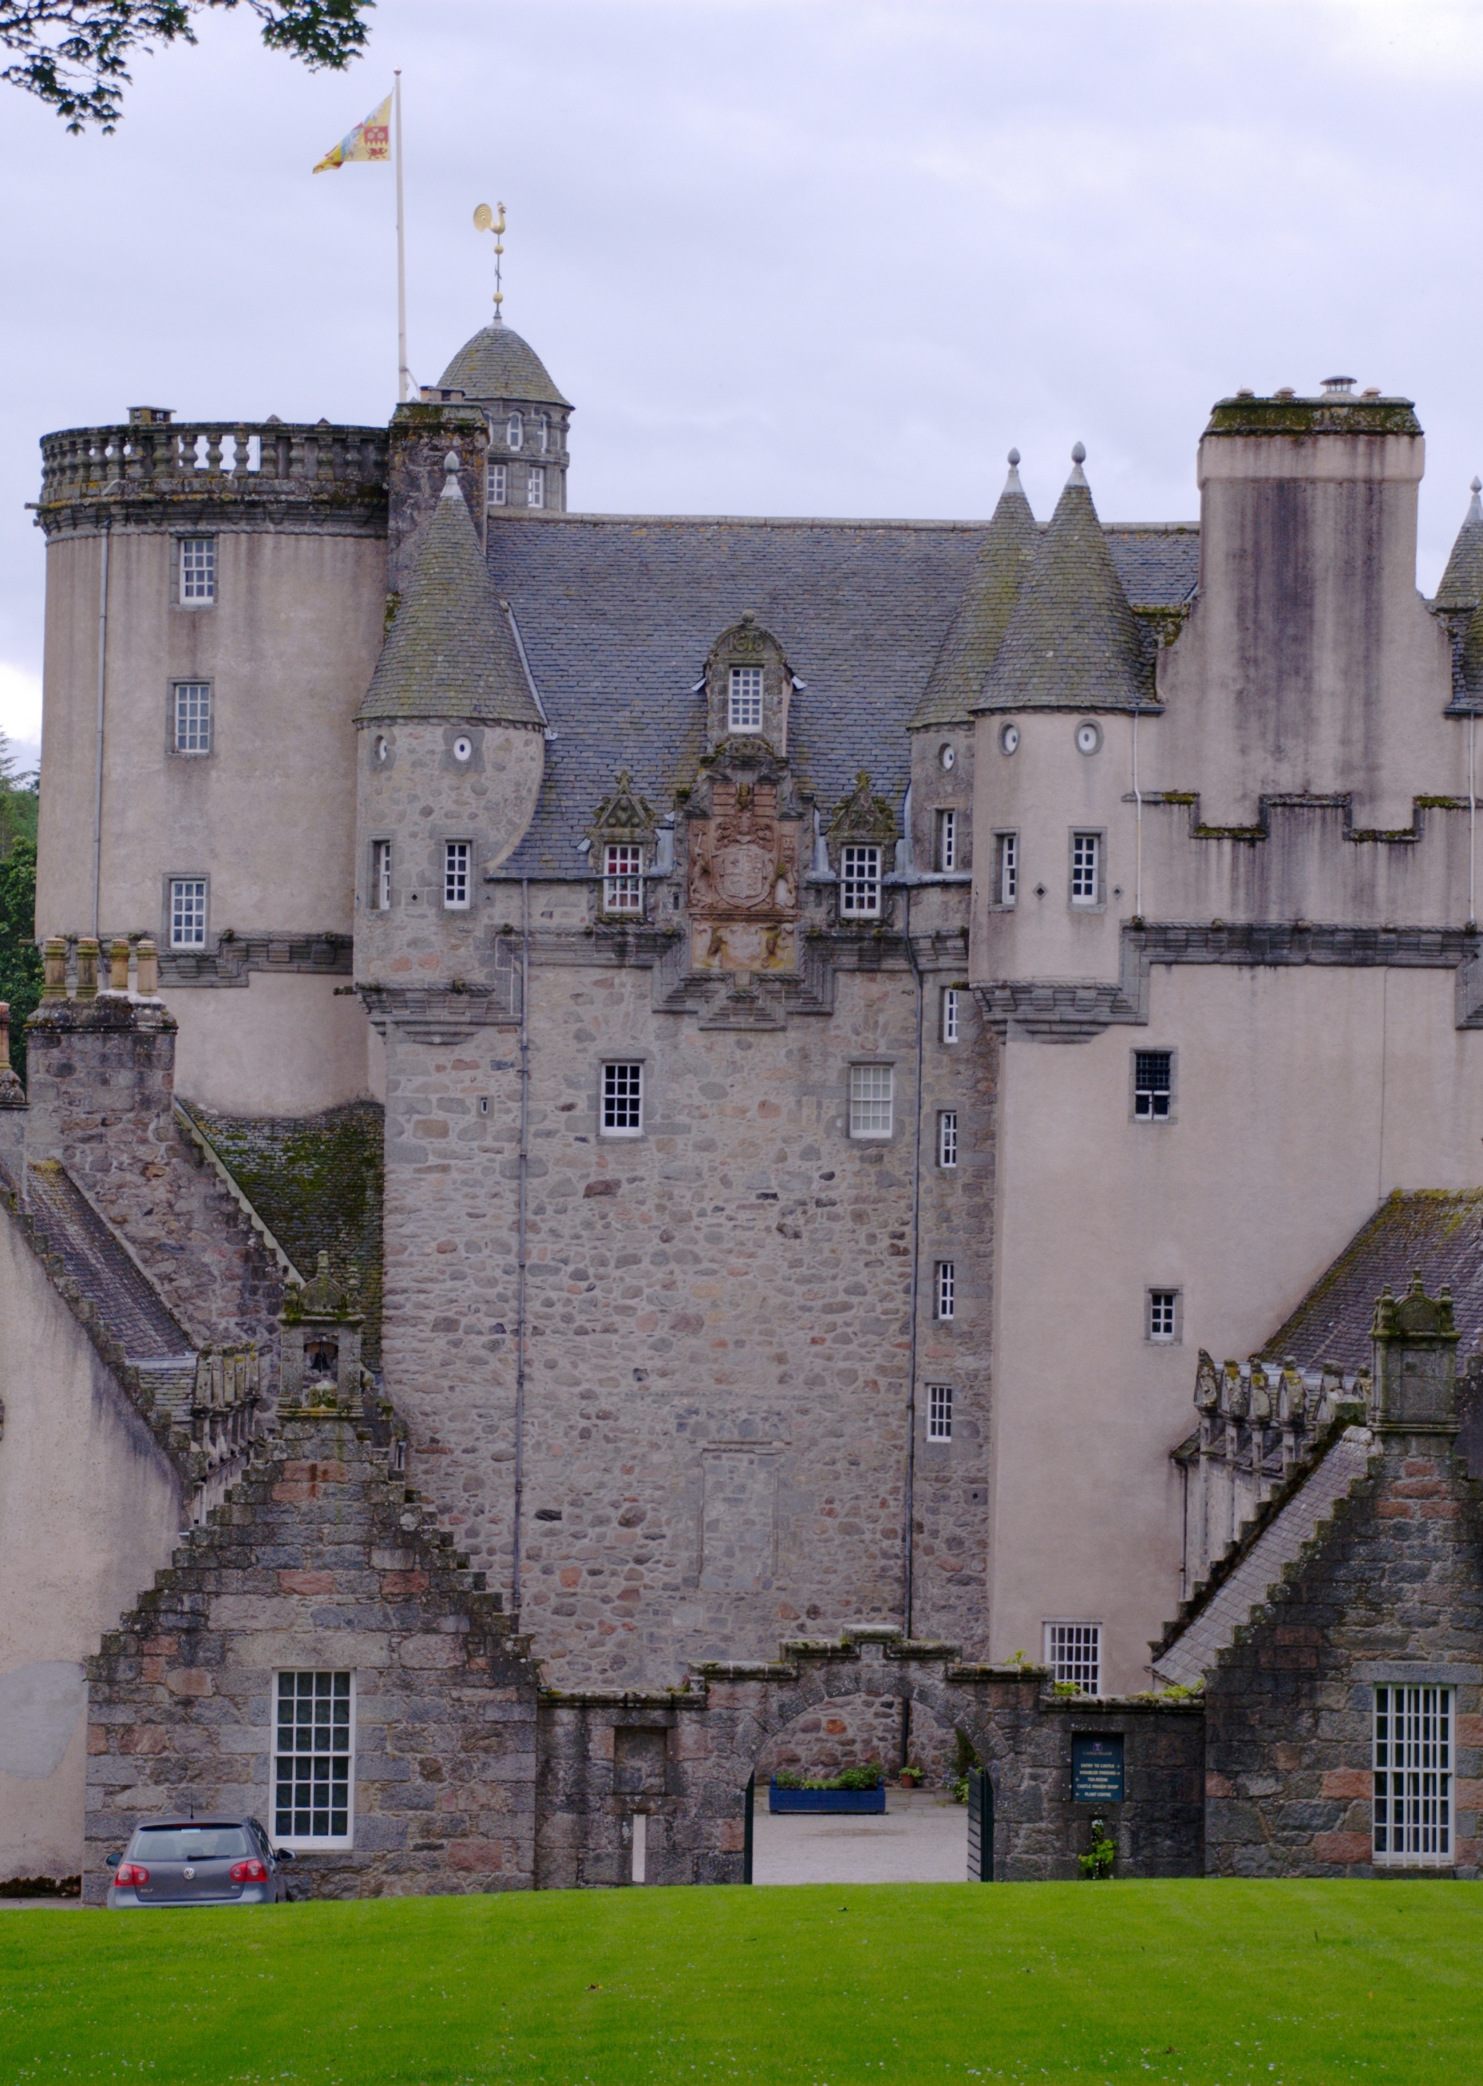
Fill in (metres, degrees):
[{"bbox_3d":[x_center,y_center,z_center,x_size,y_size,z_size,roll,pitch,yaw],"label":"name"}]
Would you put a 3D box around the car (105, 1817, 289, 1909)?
[{"bbox_3d":[-5.860,9.130,81.600,1.800,1.480,4.200,-1,-2,-1],"label":"car"}]

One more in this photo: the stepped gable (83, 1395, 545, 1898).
[{"bbox_3d":[-5.034,7.117,88.600,5.350,5.800,0.800,1,-2,-3],"label":"stepped gable"}]

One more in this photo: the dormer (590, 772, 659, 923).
[{"bbox_3d":[-1.639,-2.748,105.800,1.000,2.100,1.000,1,-2,-3],"label":"dormer"}]

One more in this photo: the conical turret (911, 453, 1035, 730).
[{"bbox_3d":[4.471,-7.421,124.000,3.400,4.550,3.400,1,-1,-4],"label":"conical turret"}]

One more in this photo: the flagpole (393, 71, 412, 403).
[{"bbox_3d":[-5.926,-13.894,131.500,0.120,6.200,0.120,-1,-1,-4],"label":"flagpole"}]

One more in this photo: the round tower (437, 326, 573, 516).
[{"bbox_3d":[-4.267,-10.961,133.500,2.650,3.700,2.650,1,-1,0],"label":"round tower"}]

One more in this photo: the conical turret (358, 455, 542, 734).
[{"bbox_3d":[-4.089,-6.361,106.000,2.650,3.800,2.650,1,-2,-3],"label":"conical turret"}]

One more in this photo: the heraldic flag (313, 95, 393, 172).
[{"bbox_3d":[-6.771,-15.867,131.500,1.420,1.330,0.450,1,-1,-4],"label":"heraldic flag"}]

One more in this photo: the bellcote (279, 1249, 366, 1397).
[{"bbox_3d":[-5.457,3.731,98.000,1.140,2.100,0.800,1,-1,-4],"label":"bellcote"}]

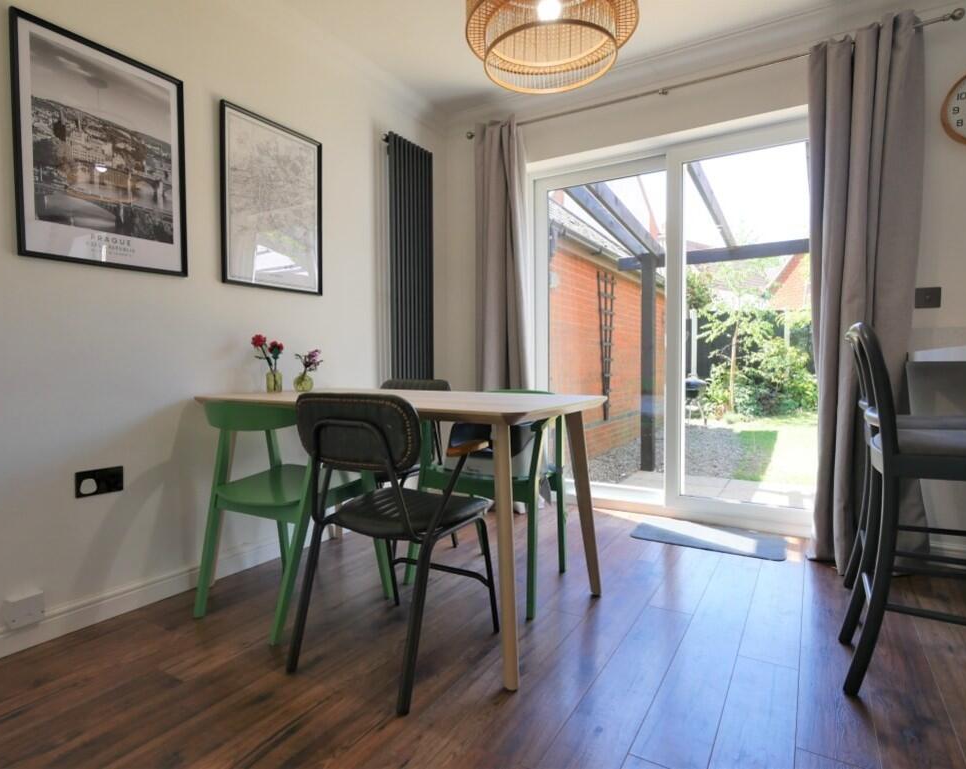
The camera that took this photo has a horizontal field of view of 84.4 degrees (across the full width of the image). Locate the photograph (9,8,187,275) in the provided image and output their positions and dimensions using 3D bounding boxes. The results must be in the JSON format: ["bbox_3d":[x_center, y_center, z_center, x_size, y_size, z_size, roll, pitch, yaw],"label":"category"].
[{"bbox_3d":[-1.283,-0.769,1.825,0.023,0.732,0.513,1,3,32],"label":"photograph"}]

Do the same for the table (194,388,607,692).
[{"bbox_3d":[-0.324,0.425,2.055,1.400,0.748,0.770,1,3,31],"label":"table"}]

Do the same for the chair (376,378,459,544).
[{"bbox_3d":[-0.436,0.384,2.436,0.490,0.805,0.530,1,3,32],"label":"chair"}]

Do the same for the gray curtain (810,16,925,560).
[{"bbox_3d":[1.629,-0.359,2.283,0.430,2.280,0.180,1,3,32],"label":"gray curtain"}]

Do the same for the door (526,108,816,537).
[{"bbox_3d":[1.071,-0.284,3.009,1.780,2.090,0.110,1,3,32],"label":"door"}]

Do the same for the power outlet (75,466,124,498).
[{"bbox_3d":[-1.310,0.333,1.822,0.015,0.086,0.146,1,3,32],"label":"power outlet"}]

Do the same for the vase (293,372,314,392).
[{"bbox_3d":[-0.811,-0.012,2.422,0.087,0.091,0.087,1,3,32],"label":"vase"}]

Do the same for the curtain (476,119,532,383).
[{"bbox_3d":[0.118,-0.408,3.224,0.370,2.310,0.160,1,3,32],"label":"curtain"}]

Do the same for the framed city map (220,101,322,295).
[{"bbox_3d":[-0.933,-0.793,2.393,0.023,0.737,0.518,1,3,32],"label":"framed city map"}]

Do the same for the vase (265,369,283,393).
[{"bbox_3d":[-0.904,-0.008,2.327,0.065,0.095,0.065,1,3,32],"label":"vase"}]

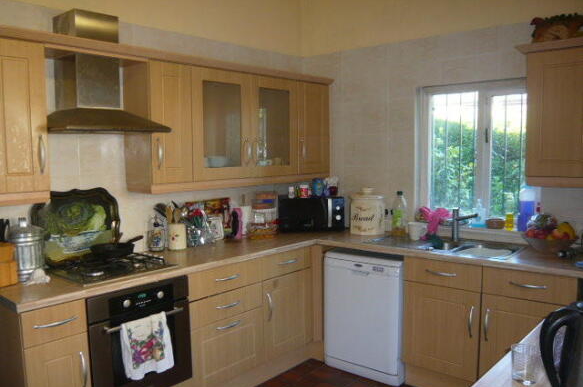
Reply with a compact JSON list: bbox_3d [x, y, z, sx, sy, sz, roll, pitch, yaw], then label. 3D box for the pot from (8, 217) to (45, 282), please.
[{"bbox_3d":[-1.400,0.293,2.498,0.180,0.320,0.180,-1,4,0],"label":"pot"}]

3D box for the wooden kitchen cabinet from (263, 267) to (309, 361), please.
[{"bbox_3d":[-0.229,0.856,3.560,0.550,0.566,0.520,2,5,40],"label":"wooden kitchen cabinet"}]

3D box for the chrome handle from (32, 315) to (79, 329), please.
[{"bbox_3d":[-1.057,0.584,2.119,0.030,0.015,0.192,2,5,40],"label":"chrome handle"}]

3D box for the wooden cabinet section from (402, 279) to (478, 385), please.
[{"bbox_3d":[1.083,0.813,3.068,0.500,0.563,0.560,3,6,41],"label":"wooden cabinet section"}]

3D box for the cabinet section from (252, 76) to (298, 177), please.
[{"bbox_3d":[-0.227,-0.485,3.543,0.310,0.714,0.500,3,6,41],"label":"cabinet section"}]

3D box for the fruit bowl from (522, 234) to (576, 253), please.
[{"bbox_3d":[1.645,0.325,3.026,0.325,0.103,0.325,-1,4,0],"label":"fruit bowl"}]

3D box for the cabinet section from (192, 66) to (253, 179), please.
[{"bbox_3d":[-0.553,-0.450,3.168,0.310,0.714,0.502,3,6,41],"label":"cabinet section"}]

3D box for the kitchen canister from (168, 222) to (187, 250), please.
[{"bbox_3d":[-0.804,0.309,3.336,0.120,0.168,0.120,-1,4,0],"label":"kitchen canister"}]

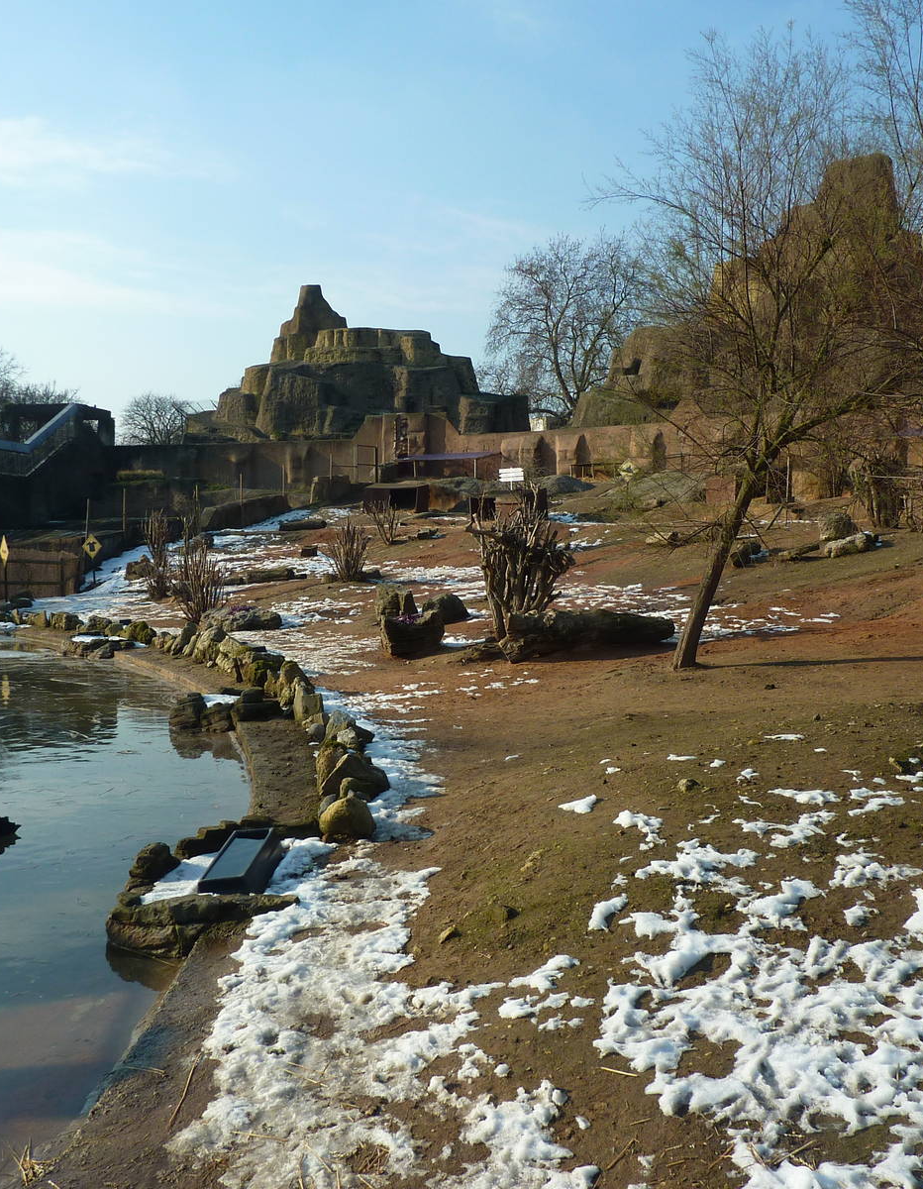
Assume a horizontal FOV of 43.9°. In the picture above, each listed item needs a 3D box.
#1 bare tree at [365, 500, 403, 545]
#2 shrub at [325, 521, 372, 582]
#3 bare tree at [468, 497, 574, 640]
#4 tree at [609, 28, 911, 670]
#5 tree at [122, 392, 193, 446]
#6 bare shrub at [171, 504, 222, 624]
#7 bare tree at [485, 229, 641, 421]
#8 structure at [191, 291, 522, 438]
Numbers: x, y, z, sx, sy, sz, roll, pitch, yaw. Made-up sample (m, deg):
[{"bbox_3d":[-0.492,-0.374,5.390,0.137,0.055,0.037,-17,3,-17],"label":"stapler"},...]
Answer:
[{"bbox_3d":[-2.079,-1.962,31.000,0.970,1.210,0.930,0,3,0],"label":"bare tree"},{"bbox_3d":[-2.412,-0.941,24.500,0.980,1.270,0.950,0,3,0],"label":"shrub"},{"bbox_3d":[0.794,-0.364,15.300,1.410,1.870,1.300,0,3,0],"label":"bare tree"},{"bbox_3d":[3.264,-2.692,12.600,3.300,6.900,3.200,0,3,0],"label":"tree"},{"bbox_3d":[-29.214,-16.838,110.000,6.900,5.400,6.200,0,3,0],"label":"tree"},{"bbox_3d":[-4.699,-0.527,20.300,0.900,2.100,0.850,0,3,0],"label":"bare shrub"},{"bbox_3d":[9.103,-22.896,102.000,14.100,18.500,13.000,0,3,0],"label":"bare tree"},{"bbox_3d":[-6.114,-14.448,72.000,20.000,9.600,15.000,0,3,0],"label":"structure"}]

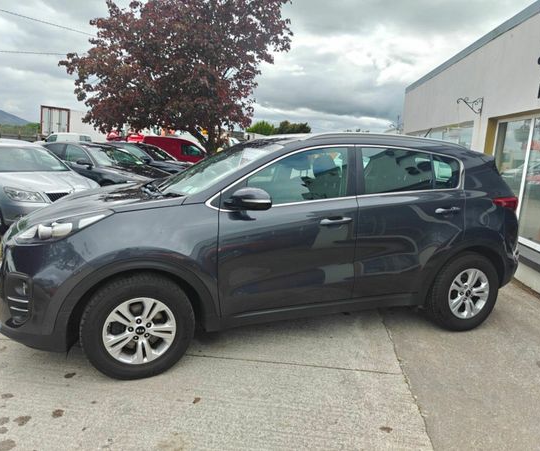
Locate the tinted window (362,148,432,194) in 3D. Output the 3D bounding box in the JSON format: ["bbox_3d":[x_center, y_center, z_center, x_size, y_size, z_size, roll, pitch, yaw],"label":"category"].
[{"bbox_3d":[1.008,-0.421,3.243,0.650,0.360,0.050,-2,-9,-20],"label":"tinted window"}]

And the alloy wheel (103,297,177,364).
[{"bbox_3d":[-0.847,0.655,2.711,0.443,0.443,0.170,-2,11,-20],"label":"alloy wheel"}]

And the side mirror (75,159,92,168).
[{"bbox_3d":[-4.265,-1.403,9.546,0.210,0.185,0.250,7,12,29],"label":"side mirror"}]

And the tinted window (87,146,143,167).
[{"bbox_3d":[-3.875,-1.705,10.367,0.903,0.076,1.391,39,25,19],"label":"tinted window"}]

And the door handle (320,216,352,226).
[{"bbox_3d":[0.475,-0.030,2.974,0.245,0.045,0.055,-8,12,-19],"label":"door handle"}]

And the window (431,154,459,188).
[{"bbox_3d":[1.473,-0.449,3.490,0.303,0.298,0.050,-3,-12,-23],"label":"window"}]

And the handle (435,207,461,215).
[{"bbox_3d":[1.412,-0.120,3.301,0.245,0.045,0.055,-7,12,-19],"label":"handle"}]

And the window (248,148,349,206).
[{"bbox_3d":[0.226,-0.366,2.990,0.843,0.440,0.060,-2,-12,-20],"label":"window"}]

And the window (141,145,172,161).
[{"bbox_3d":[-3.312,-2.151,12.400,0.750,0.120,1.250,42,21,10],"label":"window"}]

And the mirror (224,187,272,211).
[{"bbox_3d":[-0.129,-0.175,2.673,0.240,0.165,0.230,-2,11,-20],"label":"mirror"}]

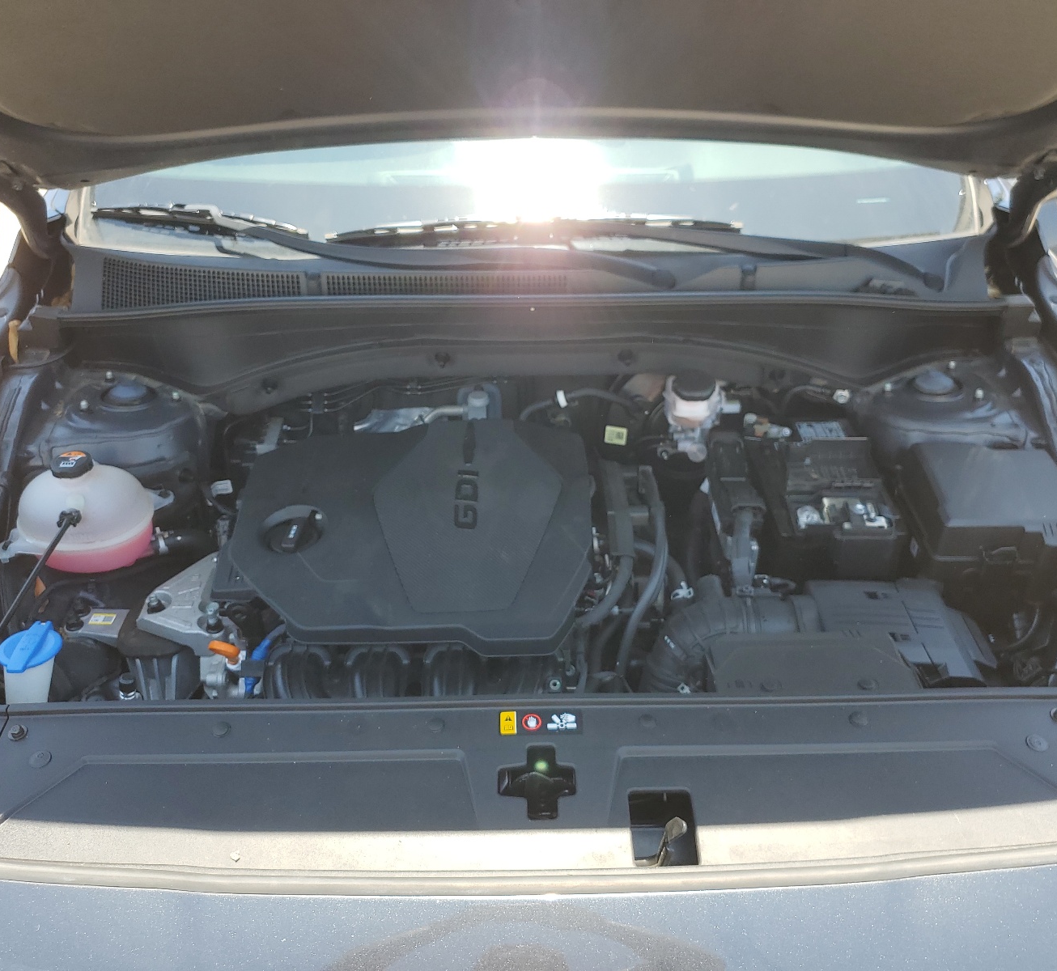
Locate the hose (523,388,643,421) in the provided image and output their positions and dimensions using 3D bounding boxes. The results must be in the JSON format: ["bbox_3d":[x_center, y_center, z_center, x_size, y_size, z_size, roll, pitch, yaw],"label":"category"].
[{"bbox_3d":[0.073,-0.113,1.360,0.172,0.038,0.050,-1,32,0],"label":"hose"}]

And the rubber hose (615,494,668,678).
[{"bbox_3d":[0.132,0.118,1.150,0.056,0.100,0.220,-1,32,0],"label":"rubber hose"}]

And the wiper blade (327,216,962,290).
[{"bbox_3d":[0.163,-0.376,1.528,0.935,0.068,0.105,3,32,6],"label":"wiper blade"}]

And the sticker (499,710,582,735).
[{"bbox_3d":[0.011,0.215,0.880,0.075,0.001,0.024,-1,51,0],"label":"sticker"}]

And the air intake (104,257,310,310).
[{"bbox_3d":[-0.491,-0.299,1.476,0.315,0.040,0.110,1,32,3],"label":"air intake"}]

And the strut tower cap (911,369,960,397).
[{"bbox_3d":[0.578,-0.143,1.380,0.068,0.025,0.068,-4,28,2],"label":"strut tower cap"}]

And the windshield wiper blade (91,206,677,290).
[{"bbox_3d":[-0.259,-0.391,1.546,0.965,0.062,0.085,8,33,13],"label":"windshield wiper blade"}]

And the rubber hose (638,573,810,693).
[{"bbox_3d":[0.219,0.166,1.070,0.180,0.105,0.115,-1,32,0],"label":"rubber hose"}]

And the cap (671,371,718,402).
[{"bbox_3d":[0.235,-0.139,1.375,0.064,0.026,0.064,-1,32,0],"label":"cap"}]

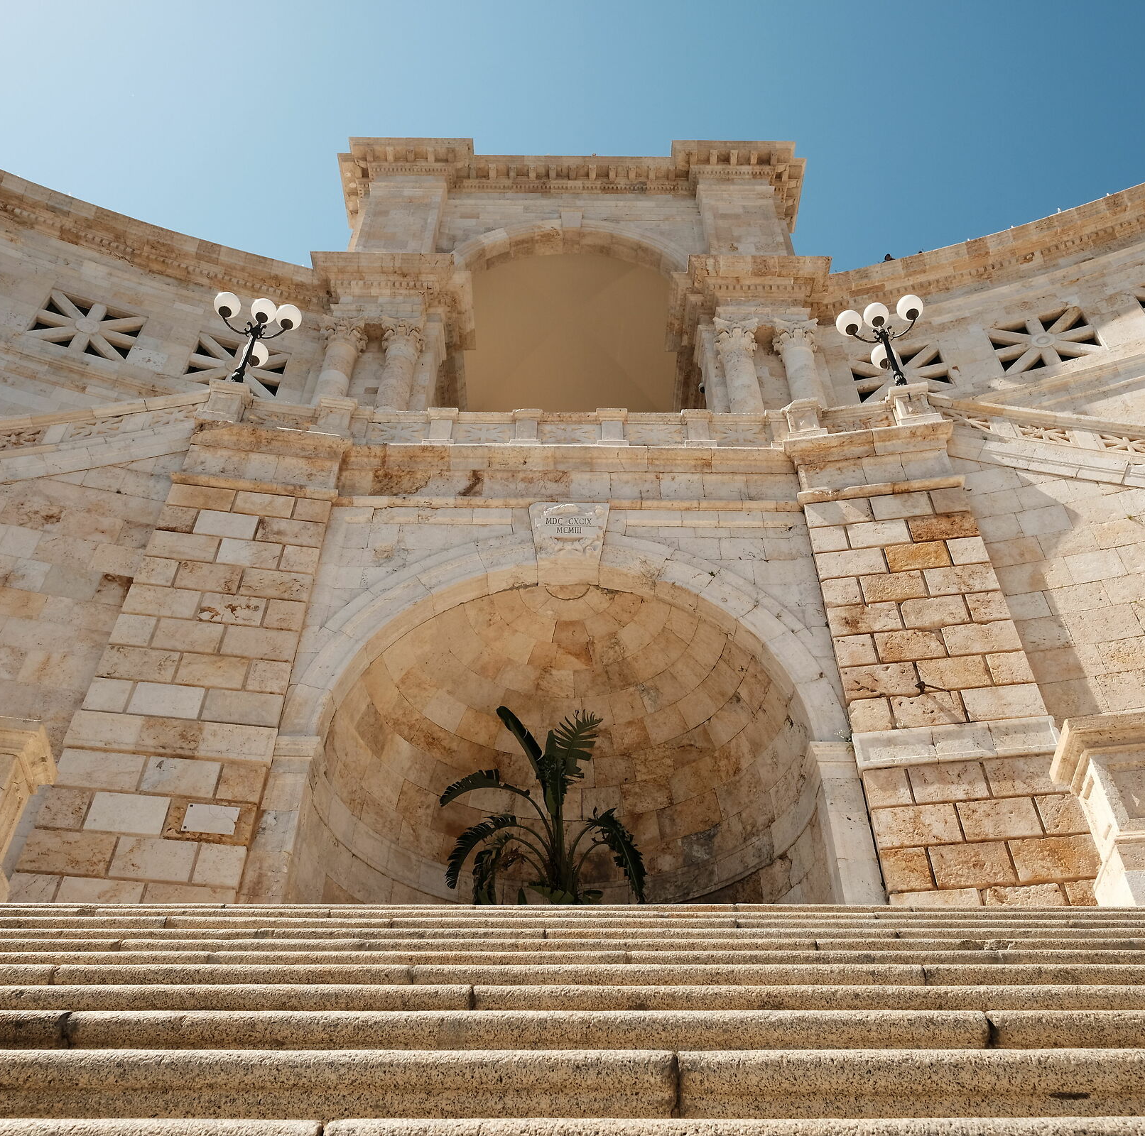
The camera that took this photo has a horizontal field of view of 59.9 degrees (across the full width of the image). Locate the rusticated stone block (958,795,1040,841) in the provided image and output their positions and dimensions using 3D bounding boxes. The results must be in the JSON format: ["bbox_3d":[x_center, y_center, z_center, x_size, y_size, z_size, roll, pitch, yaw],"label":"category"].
[{"bbox_3d":[4.599,2.794,10.749,0.792,0.448,0.300,-6,-43,7],"label":"rusticated stone block"}]

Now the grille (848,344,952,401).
[{"bbox_3d":[6.846,-3.989,20.702,1.806,1.398,0.250,-9,-43,10],"label":"grille"}]

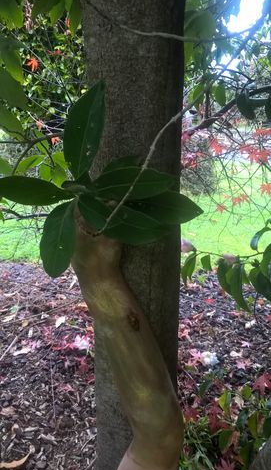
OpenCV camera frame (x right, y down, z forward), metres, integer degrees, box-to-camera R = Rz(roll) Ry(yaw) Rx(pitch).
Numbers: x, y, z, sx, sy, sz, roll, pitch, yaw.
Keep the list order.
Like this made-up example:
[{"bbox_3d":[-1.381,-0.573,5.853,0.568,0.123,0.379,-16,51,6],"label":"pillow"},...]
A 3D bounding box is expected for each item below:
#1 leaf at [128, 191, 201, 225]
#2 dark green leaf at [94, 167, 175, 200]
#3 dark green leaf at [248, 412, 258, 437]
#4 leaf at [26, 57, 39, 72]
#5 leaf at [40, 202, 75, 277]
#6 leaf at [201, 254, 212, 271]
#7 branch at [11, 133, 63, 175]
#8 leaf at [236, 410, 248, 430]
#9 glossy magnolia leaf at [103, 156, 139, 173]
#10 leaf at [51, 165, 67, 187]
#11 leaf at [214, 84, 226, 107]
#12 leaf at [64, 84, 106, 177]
[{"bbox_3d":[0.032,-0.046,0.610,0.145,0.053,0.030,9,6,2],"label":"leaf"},{"bbox_3d":[-0.001,-0.073,0.540,0.113,0.044,0.025,2,11,0],"label":"dark green leaf"},{"bbox_3d":[0.401,0.645,1.300,0.034,0.086,0.024,0,11,17],"label":"dark green leaf"},{"bbox_3d":[-0.404,-0.669,1.500,0.050,0.054,0.020,0,6,0],"label":"leaf"},{"bbox_3d":[-0.110,0.006,0.540,0.042,0.104,0.022,14,11,8],"label":"leaf"},{"bbox_3d":[0.186,0.072,1.000,0.028,0.048,0.016,-7,11,6],"label":"leaf"},{"bbox_3d":[-0.266,-0.218,1.030,0.140,0.115,0.050,0,15,0],"label":"branch"},{"bbox_3d":[0.364,0.628,1.300,0.036,0.066,0.022,14,11,11],"label":"leaf"},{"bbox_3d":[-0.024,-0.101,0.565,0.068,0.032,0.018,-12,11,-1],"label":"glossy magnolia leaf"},{"bbox_3d":[-0.211,-0.161,1.050,0.042,0.067,0.025,-14,6,0],"label":"leaf"},{"bbox_3d":[0.245,-0.402,1.100,0.036,0.070,0.020,5,6,0],"label":"leaf"},{"bbox_3d":[-0.076,-0.161,0.590,0.055,0.155,0.030,12,3,0],"label":"leaf"}]

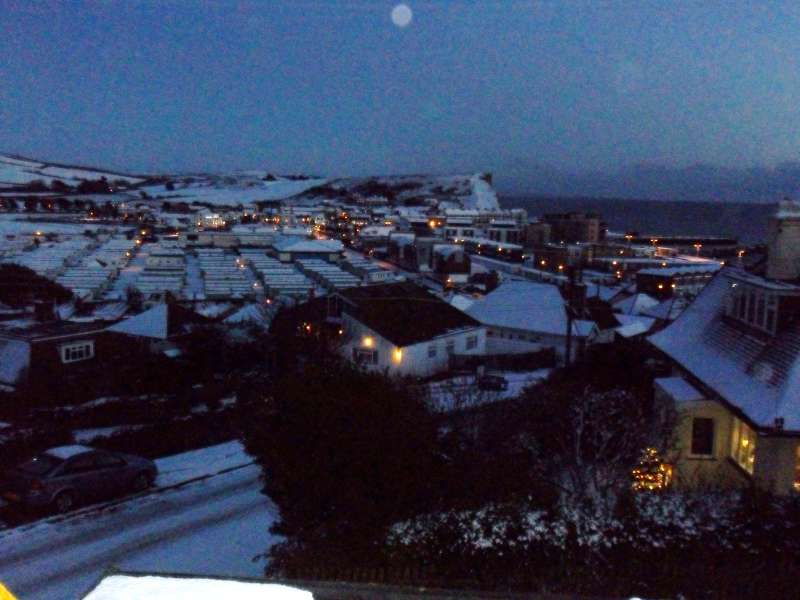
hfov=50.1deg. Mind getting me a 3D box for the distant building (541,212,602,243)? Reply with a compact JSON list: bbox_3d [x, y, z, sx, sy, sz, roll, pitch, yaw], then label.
[{"bbox_3d":[87.753,-35.610,435.000,27.000,17.000,14.000,7,9,37],"label":"distant building"}]

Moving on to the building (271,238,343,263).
[{"bbox_3d":[-31.633,-17.334,291.833,23.000,7.000,19.000,1,7,-8],"label":"building"}]

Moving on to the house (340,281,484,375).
[{"bbox_3d":[-1.707,1.929,82.987,14.235,6.601,14.965,6,9,33],"label":"house"}]

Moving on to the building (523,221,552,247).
[{"bbox_3d":[66.247,-31.546,415.000,10.500,13.500,9.500,7,9,37],"label":"building"}]

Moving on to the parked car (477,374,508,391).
[{"bbox_3d":[8.809,7.768,81.000,1.700,1.440,3.950,-1,8,-22],"label":"parked car"}]

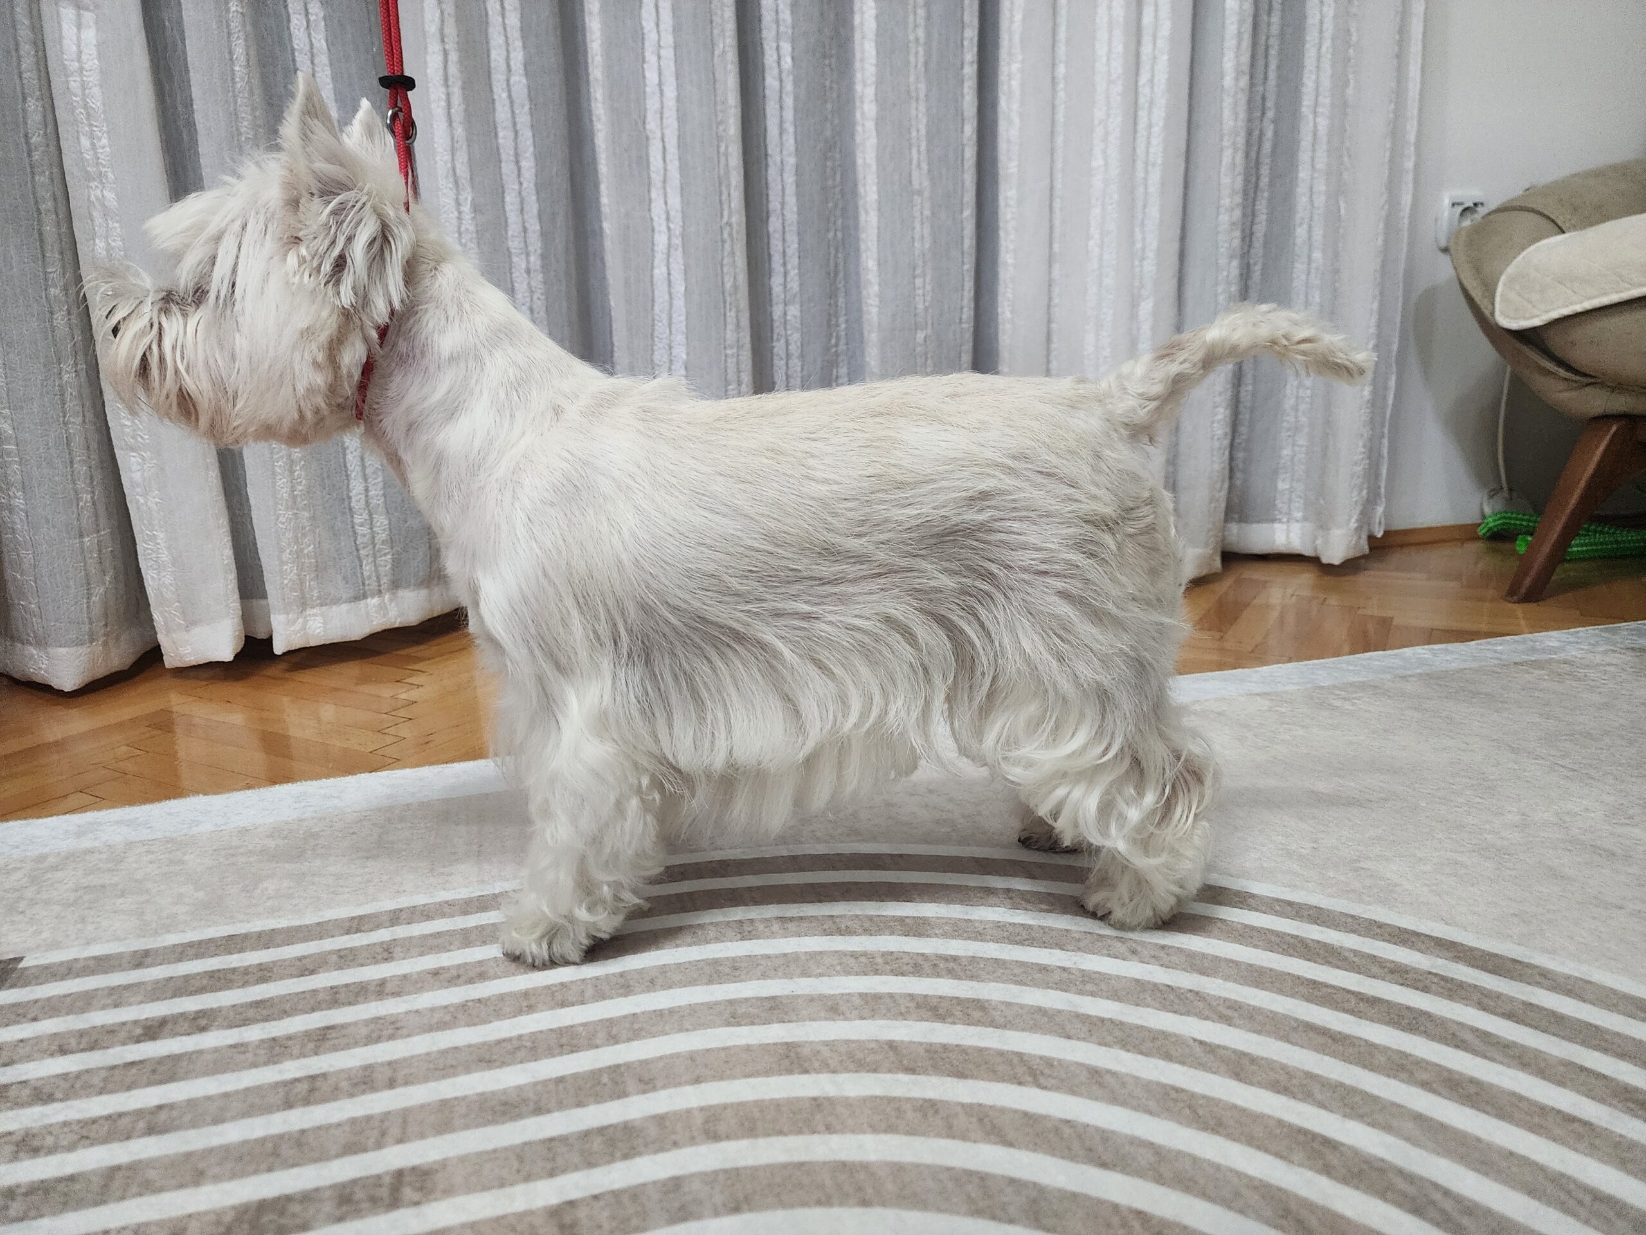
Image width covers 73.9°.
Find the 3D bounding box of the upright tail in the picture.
[{"bbox_3d":[0.209,-0.126,0.557,0.131,0.061,0.043,-2,13,-3],"label":"upright tail"}]

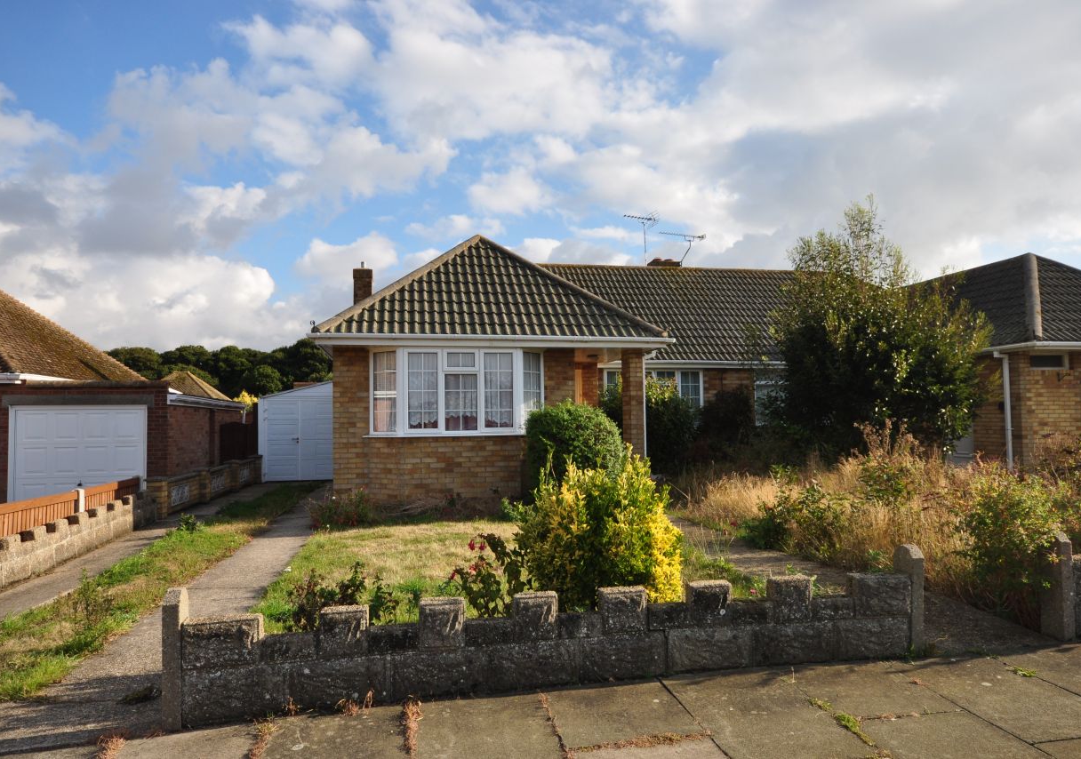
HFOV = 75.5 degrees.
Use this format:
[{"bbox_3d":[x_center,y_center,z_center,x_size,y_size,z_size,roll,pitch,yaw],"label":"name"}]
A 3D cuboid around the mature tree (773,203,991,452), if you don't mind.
[{"bbox_3d":[6.429,-0.786,13.202,4.000,5.299,3.700,0,-3,-12],"label":"mature tree"}]

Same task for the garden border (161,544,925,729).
[{"bbox_3d":[0.193,1.248,3.564,3.900,0.600,0.140,0,-3,-11],"label":"garden border"}]

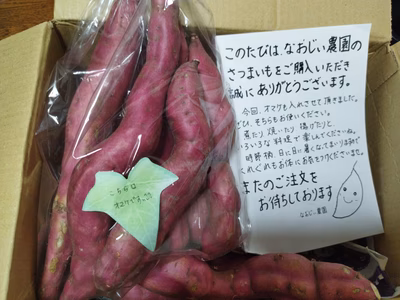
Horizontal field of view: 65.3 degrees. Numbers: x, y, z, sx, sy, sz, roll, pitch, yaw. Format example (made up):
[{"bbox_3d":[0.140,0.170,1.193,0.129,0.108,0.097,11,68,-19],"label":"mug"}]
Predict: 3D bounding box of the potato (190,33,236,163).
[{"bbox_3d":[0.011,-0.058,0.340,0.044,0.042,0.145,-12,79,-6],"label":"potato"}]

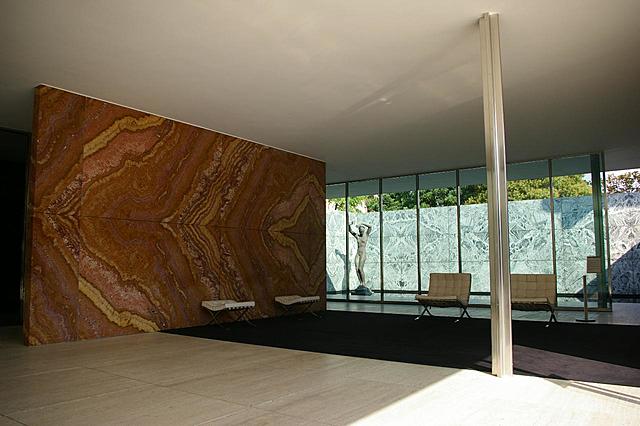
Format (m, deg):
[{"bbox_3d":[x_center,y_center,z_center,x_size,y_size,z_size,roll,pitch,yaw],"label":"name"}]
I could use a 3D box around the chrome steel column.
[{"bbox_3d":[1.510,-0.203,4.115,0.162,3.100,0.162,-4,-7,37],"label":"chrome steel column"}]

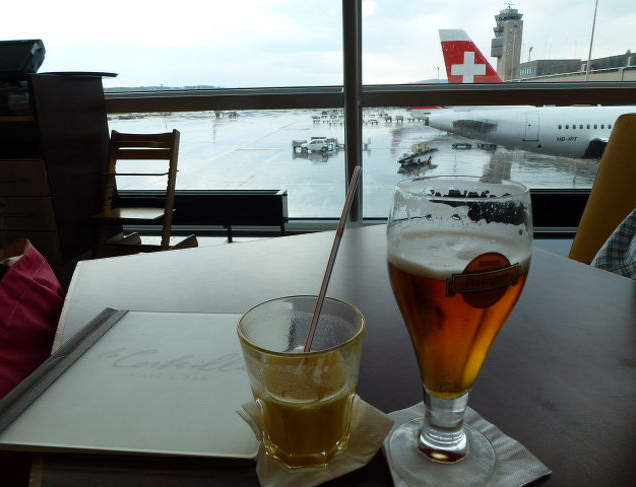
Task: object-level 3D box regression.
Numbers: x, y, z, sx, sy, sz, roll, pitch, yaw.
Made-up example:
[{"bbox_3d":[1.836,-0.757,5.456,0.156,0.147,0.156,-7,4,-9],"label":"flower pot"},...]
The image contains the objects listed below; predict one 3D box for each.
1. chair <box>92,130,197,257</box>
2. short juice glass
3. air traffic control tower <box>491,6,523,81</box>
[{"bbox_3d":[-1.108,-0.280,2.790,0.460,0.790,0.500,2,18,11],"label":"chair"},{"bbox_3d":[-0.009,0.098,0.317,0.085,0.094,0.085,-2,18,0],"label":"short juice glass"},{"bbox_3d":[71.888,-70.288,173.267,10.200,36.400,9.600,-4,18,-6],"label":"air traffic control tower"}]

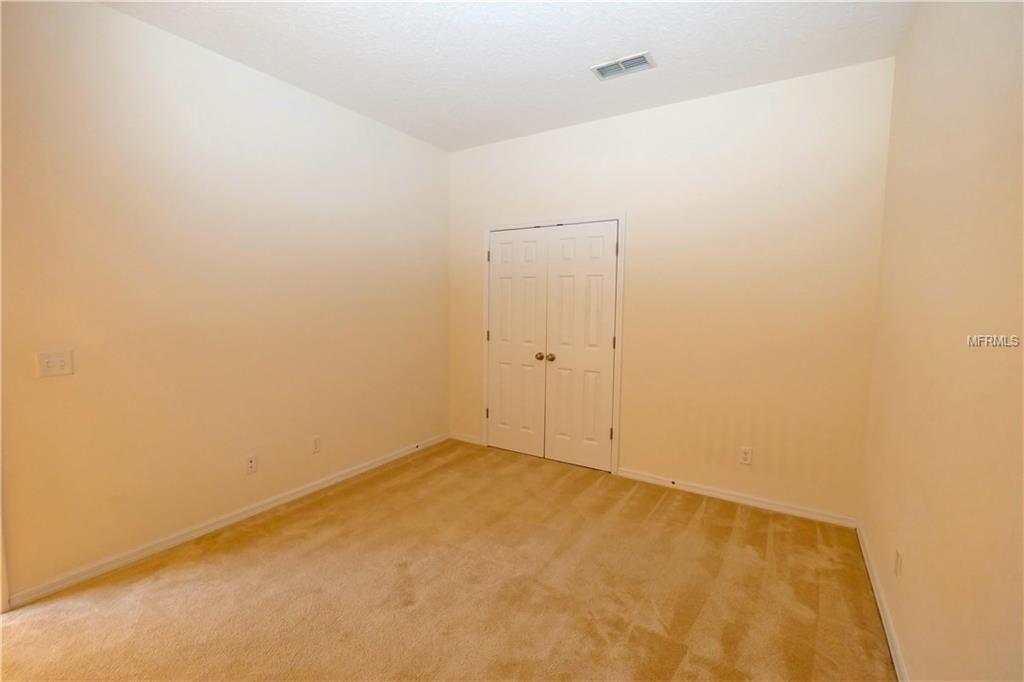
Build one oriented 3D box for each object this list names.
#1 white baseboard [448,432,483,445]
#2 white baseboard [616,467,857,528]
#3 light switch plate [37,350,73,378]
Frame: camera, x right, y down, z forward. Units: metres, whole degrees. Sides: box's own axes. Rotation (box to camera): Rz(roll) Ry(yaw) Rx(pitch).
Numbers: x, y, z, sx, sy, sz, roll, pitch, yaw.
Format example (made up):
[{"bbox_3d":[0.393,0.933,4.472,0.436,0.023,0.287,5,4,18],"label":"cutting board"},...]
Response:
[{"bbox_3d":[-0.466,0.984,4.265,0.406,0.078,0.016,4,6,31],"label":"white baseboard"},{"bbox_3d":[1.519,1.113,3.083,1.540,0.078,0.016,4,6,31],"label":"white baseboard"},{"bbox_3d":[-2.107,0.107,1.972,0.012,0.117,0.116,4,6,32],"label":"light switch plate"}]

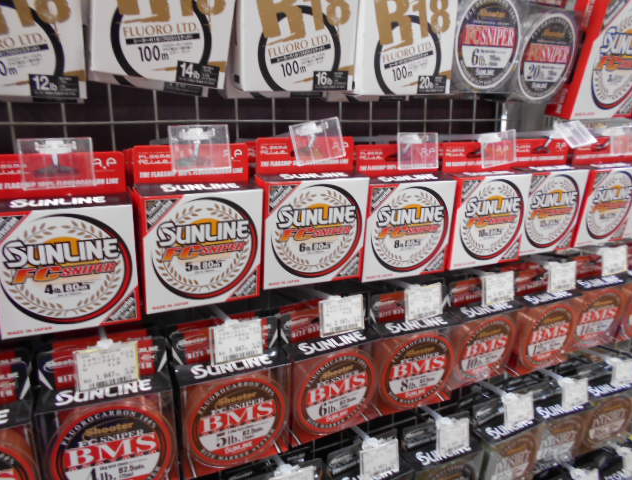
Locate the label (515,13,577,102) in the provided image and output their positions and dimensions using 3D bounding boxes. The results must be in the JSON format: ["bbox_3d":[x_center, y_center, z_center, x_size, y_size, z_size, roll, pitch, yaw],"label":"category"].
[{"bbox_3d":[0.232,-0.193,0.509,0.084,0.085,0.030,-6,21,-25],"label":"label"}]

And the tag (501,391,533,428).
[{"bbox_3d":[0.234,0.196,0.557,0.042,0.034,0.004,-6,4,-25],"label":"tag"}]

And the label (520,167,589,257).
[{"bbox_3d":[0.255,-0.035,0.544,0.091,0.091,0.033,-5,20,-24],"label":"label"}]

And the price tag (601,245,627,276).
[{"bbox_3d":[0.381,0.026,0.611,0.044,0.035,0.004,-5,5,-19],"label":"price tag"}]

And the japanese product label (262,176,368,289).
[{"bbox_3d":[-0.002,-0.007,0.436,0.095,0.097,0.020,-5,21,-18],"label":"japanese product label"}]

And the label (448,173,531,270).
[{"bbox_3d":[0.170,-0.023,0.494,0.091,0.091,0.033,-5,20,-24],"label":"label"}]

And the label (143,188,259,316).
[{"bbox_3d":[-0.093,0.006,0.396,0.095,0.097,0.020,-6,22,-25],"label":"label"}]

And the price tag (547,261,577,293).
[{"bbox_3d":[0.294,0.044,0.573,0.044,0.035,0.004,-5,9,-20],"label":"price tag"}]

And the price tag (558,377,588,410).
[{"bbox_3d":[0.338,0.199,0.624,0.044,0.035,0.004,-5,6,-21],"label":"price tag"}]

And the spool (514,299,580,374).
[{"bbox_3d":[0.269,0.111,0.588,0.089,0.090,0.033,-6,20,-25],"label":"spool"}]

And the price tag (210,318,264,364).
[{"bbox_3d":[-0.067,0.087,0.408,0.044,0.035,0.004,-6,15,-22],"label":"price tag"}]

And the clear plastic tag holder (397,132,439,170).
[{"bbox_3d":[0.097,-0.084,0.454,0.046,0.033,0.004,-7,10,-25],"label":"clear plastic tag holder"}]

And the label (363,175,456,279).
[{"bbox_3d":[0.080,-0.013,0.454,0.091,0.091,0.033,-5,20,-24],"label":"label"}]

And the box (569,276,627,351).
[{"bbox_3d":[0.351,0.089,0.625,0.091,0.099,0.036,-6,20,-25],"label":"box"}]

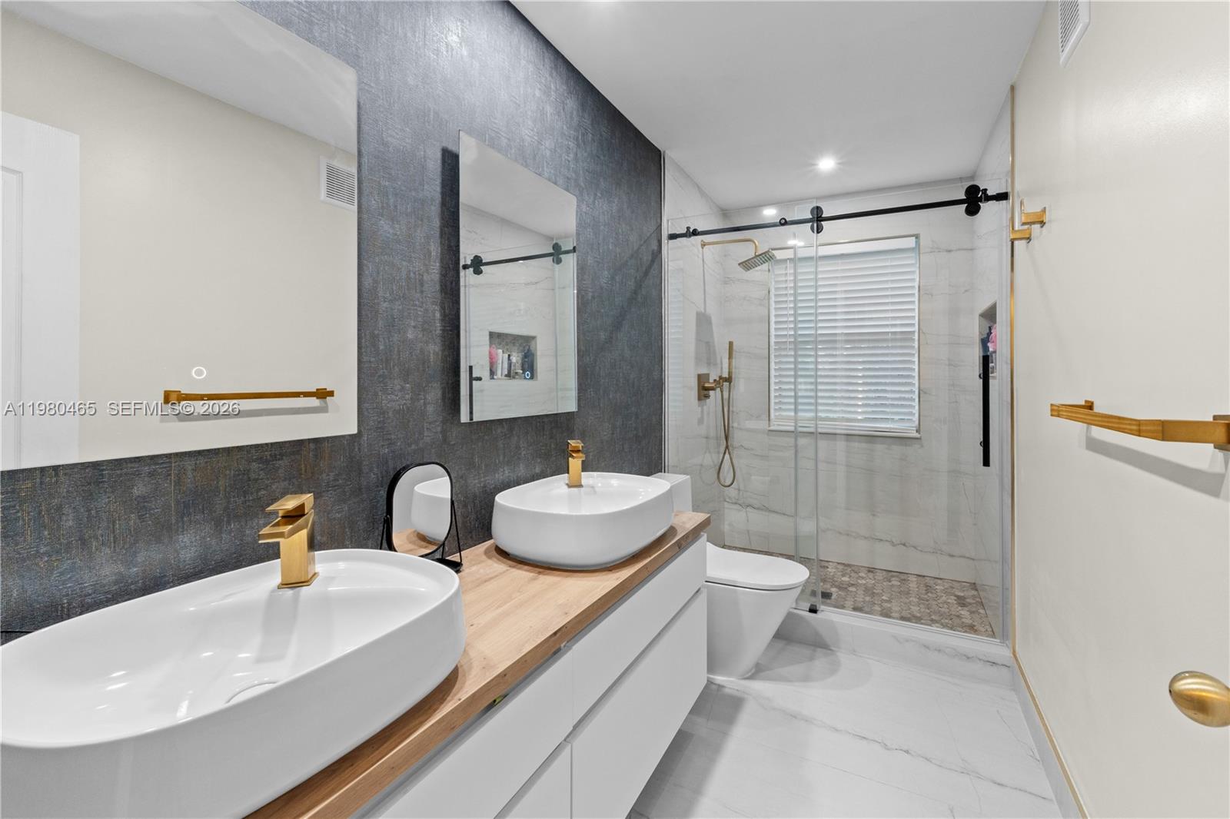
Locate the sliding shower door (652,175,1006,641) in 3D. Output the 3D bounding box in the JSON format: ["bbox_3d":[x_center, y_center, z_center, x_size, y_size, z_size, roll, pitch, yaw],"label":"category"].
[{"bbox_3d":[0.961,-0.013,2.469,1.480,1.920,0.080,1,3,27],"label":"sliding shower door"}]

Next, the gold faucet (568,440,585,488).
[{"bbox_3d":[-0.124,0.183,1.657,0.051,0.154,0.140,-1,3,-13],"label":"gold faucet"}]

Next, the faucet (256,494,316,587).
[{"bbox_3d":[-0.556,0.233,0.876,0.051,0.154,0.140,-1,3,-13],"label":"faucet"}]

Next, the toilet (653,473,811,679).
[{"bbox_3d":[0.471,0.743,2.306,0.755,0.775,0.370,1,3,28],"label":"toilet"}]

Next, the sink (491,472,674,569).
[{"bbox_3d":[-0.087,0.321,1.596,0.445,0.146,0.560,1,3,28],"label":"sink"}]

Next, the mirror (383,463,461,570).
[{"bbox_3d":[-0.472,0.275,1.241,0.090,0.285,0.218,2,3,33],"label":"mirror"}]

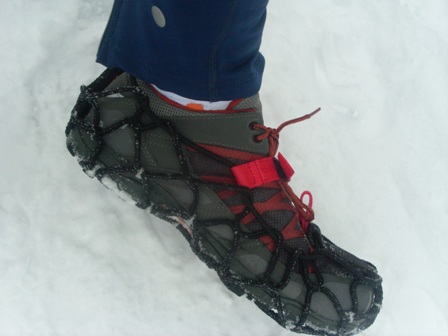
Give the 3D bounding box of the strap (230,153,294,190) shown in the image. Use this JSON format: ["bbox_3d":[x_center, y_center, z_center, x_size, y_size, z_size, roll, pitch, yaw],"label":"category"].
[{"bbox_3d":[0.033,0.004,0.420,0.050,0.027,0.038,-14,6,14],"label":"strap"}]

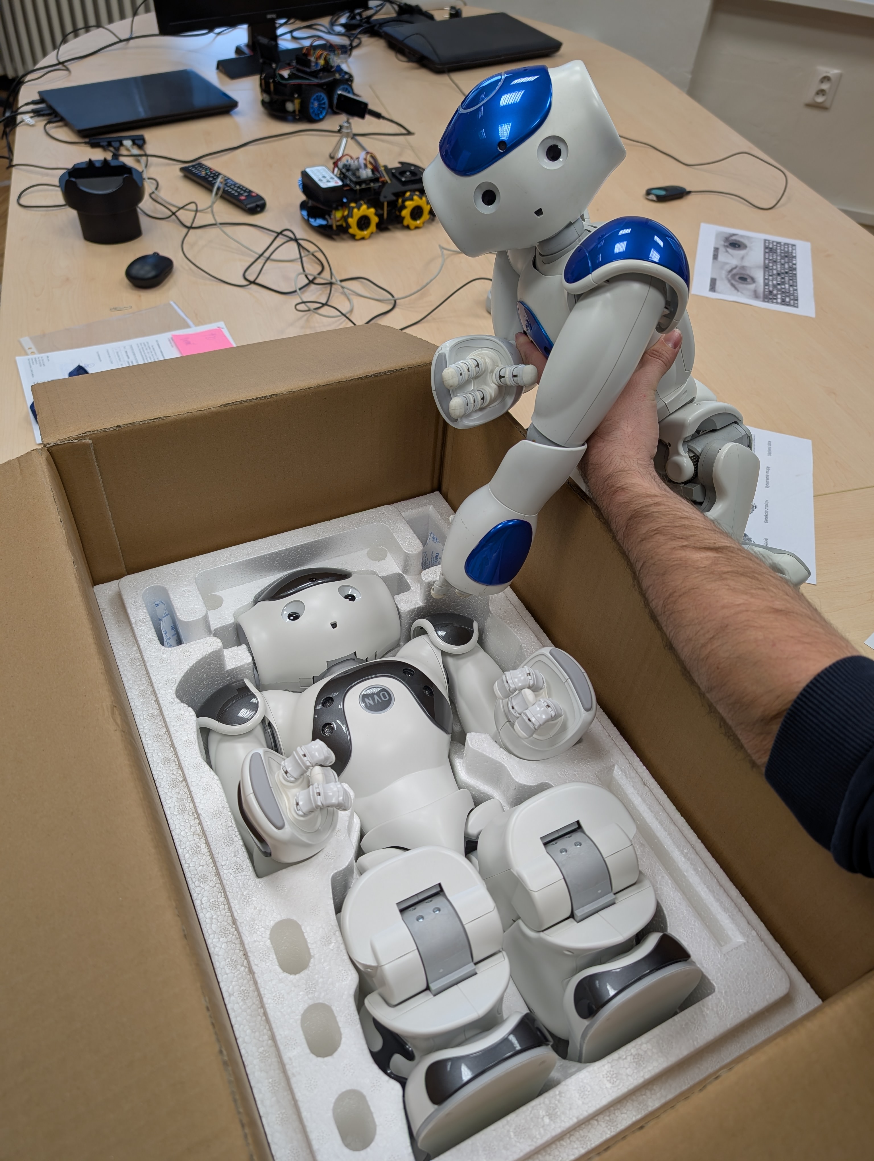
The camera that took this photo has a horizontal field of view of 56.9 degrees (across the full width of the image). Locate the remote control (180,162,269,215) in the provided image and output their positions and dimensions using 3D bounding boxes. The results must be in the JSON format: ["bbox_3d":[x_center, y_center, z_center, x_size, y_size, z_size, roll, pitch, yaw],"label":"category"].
[{"bbox_3d":[-0.406,-0.752,1.544,0.208,0.023,0.048,35,54,24],"label":"remote control"}]

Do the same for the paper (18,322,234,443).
[{"bbox_3d":[-0.422,-0.288,1.136,0.297,0.003,0.210,-17,51,-19],"label":"paper"}]

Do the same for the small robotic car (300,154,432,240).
[{"bbox_3d":[-0.126,-0.707,1.462,0.248,0.120,0.140,-21,53,-22],"label":"small robotic car"}]

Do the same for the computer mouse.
[{"bbox_3d":[-0.470,-0.510,1.312,0.060,0.035,0.095,23,50,15],"label":"computer mouse"}]

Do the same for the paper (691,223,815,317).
[{"bbox_3d":[0.587,-0.580,1.488,0.210,0.003,0.297,14,48,8],"label":"paper"}]

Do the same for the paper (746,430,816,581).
[{"bbox_3d":[0.388,-0.123,1.057,0.210,0.003,0.295,15,48,8],"label":"paper"}]

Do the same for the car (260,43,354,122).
[{"bbox_3d":[-0.297,-1.143,1.829,0.140,0.140,0.237,30,52,21],"label":"car"}]

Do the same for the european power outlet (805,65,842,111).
[{"bbox_3d":[1.357,-1.727,2.827,0.086,0.118,0.025,24,50,16],"label":"european power outlet"}]

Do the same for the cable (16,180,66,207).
[{"bbox_3d":[-0.720,-0.708,1.483,0.093,0.012,0.094,-3,48,-8],"label":"cable"}]

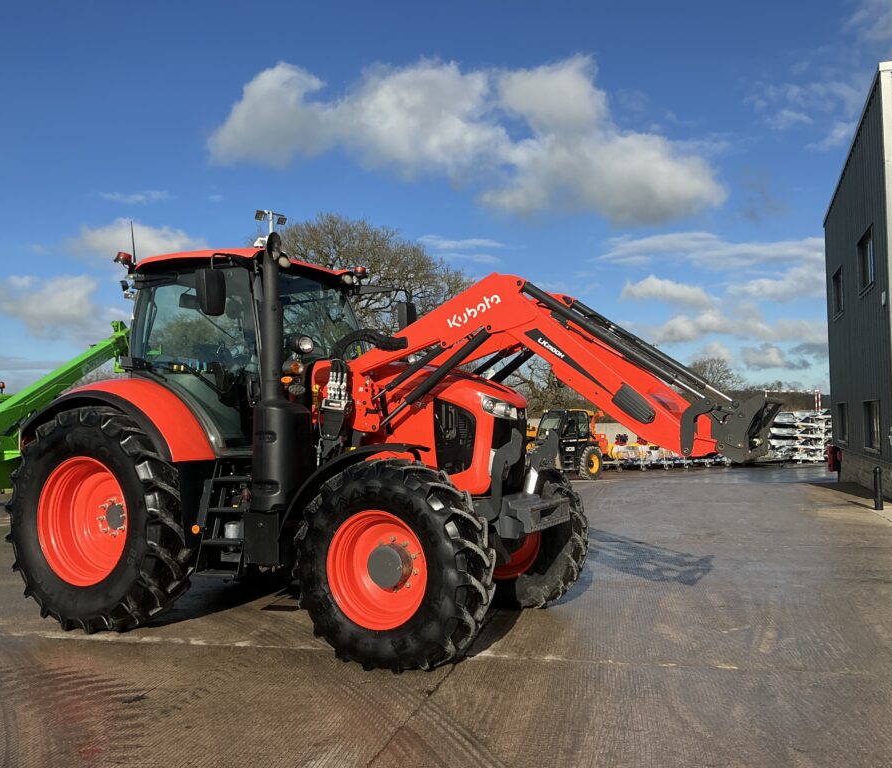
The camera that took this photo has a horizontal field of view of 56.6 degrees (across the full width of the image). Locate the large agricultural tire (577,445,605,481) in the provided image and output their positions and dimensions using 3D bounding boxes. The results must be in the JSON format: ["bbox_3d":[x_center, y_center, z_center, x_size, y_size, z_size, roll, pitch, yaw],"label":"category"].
[{"bbox_3d":[4.802,2.607,27.300,0.430,1.190,1.190,-3,-4,38],"label":"large agricultural tire"}]

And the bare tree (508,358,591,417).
[{"bbox_3d":[5.484,0.495,44.777,6.800,7.361,6.500,-1,-3,7],"label":"bare tree"}]

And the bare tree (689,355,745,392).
[{"bbox_3d":[29.423,1.871,89.706,6.800,9.736,6.500,-2,-4,18],"label":"bare tree"}]

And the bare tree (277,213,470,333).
[{"bbox_3d":[-4.383,-2.553,44.590,12.200,13.553,11.500,0,-3,-6],"label":"bare tree"}]

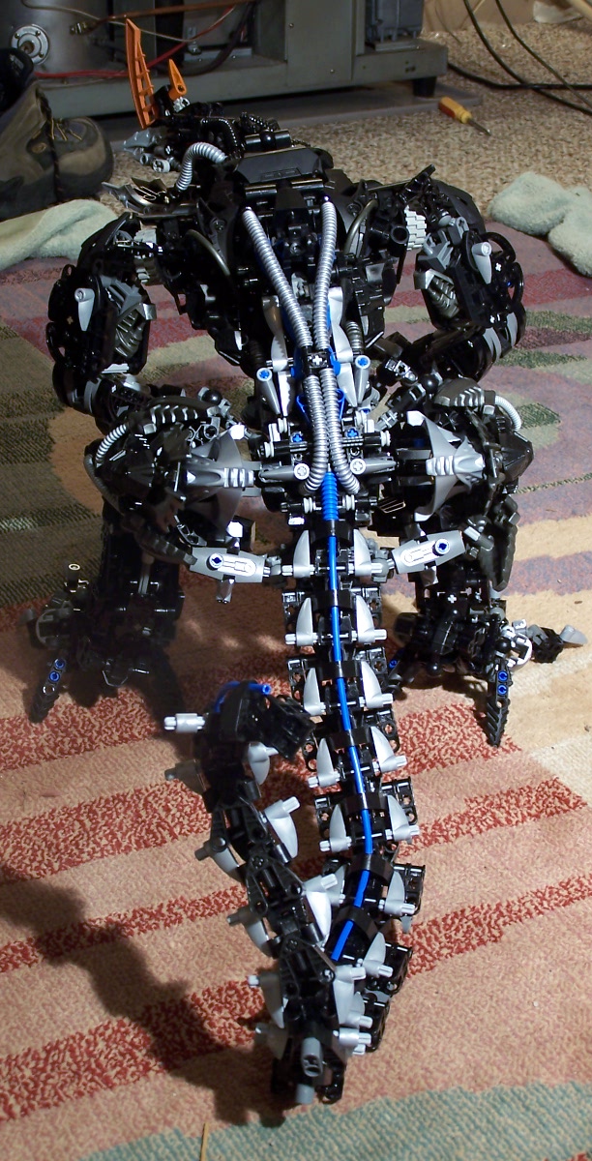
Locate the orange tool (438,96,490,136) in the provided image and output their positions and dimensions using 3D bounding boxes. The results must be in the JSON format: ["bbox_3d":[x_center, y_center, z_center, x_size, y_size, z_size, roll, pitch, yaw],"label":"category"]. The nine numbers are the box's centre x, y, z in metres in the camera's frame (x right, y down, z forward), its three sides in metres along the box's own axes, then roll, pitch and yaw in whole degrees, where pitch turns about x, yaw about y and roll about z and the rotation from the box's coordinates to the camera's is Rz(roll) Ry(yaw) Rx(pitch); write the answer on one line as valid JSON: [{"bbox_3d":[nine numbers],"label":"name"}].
[{"bbox_3d":[0.223,-0.609,2.607,0.020,0.020,0.183,-7,25,-14],"label":"orange tool"}]

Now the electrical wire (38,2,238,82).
[{"bbox_3d":[-0.202,-0.699,2.555,0.315,0.062,0.045,-19,31,-36],"label":"electrical wire"}]

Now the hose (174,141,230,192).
[{"bbox_3d":[-0.055,-0.241,1.155,0.032,0.030,0.026,0,24,0],"label":"hose"}]

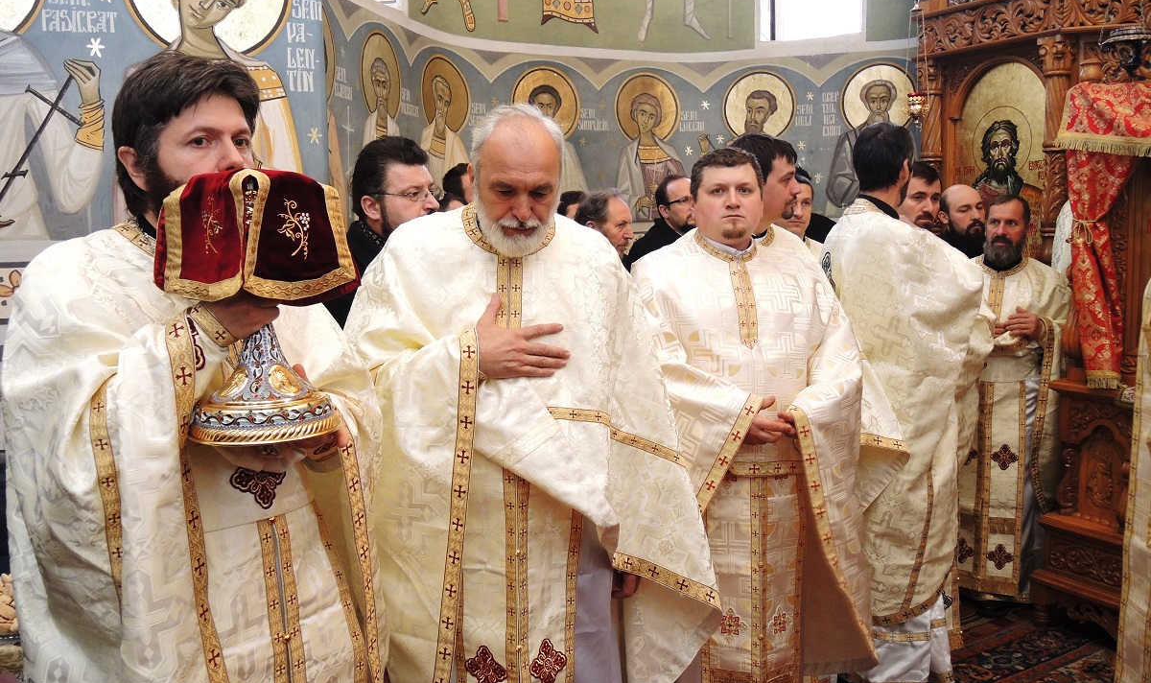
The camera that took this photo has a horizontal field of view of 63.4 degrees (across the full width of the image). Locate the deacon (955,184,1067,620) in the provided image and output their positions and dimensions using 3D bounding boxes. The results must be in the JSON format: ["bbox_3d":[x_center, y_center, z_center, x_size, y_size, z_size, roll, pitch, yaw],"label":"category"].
[{"bbox_3d":[1.699,0.250,3.660,0.550,1.655,0.420,1,3,38],"label":"deacon"}]

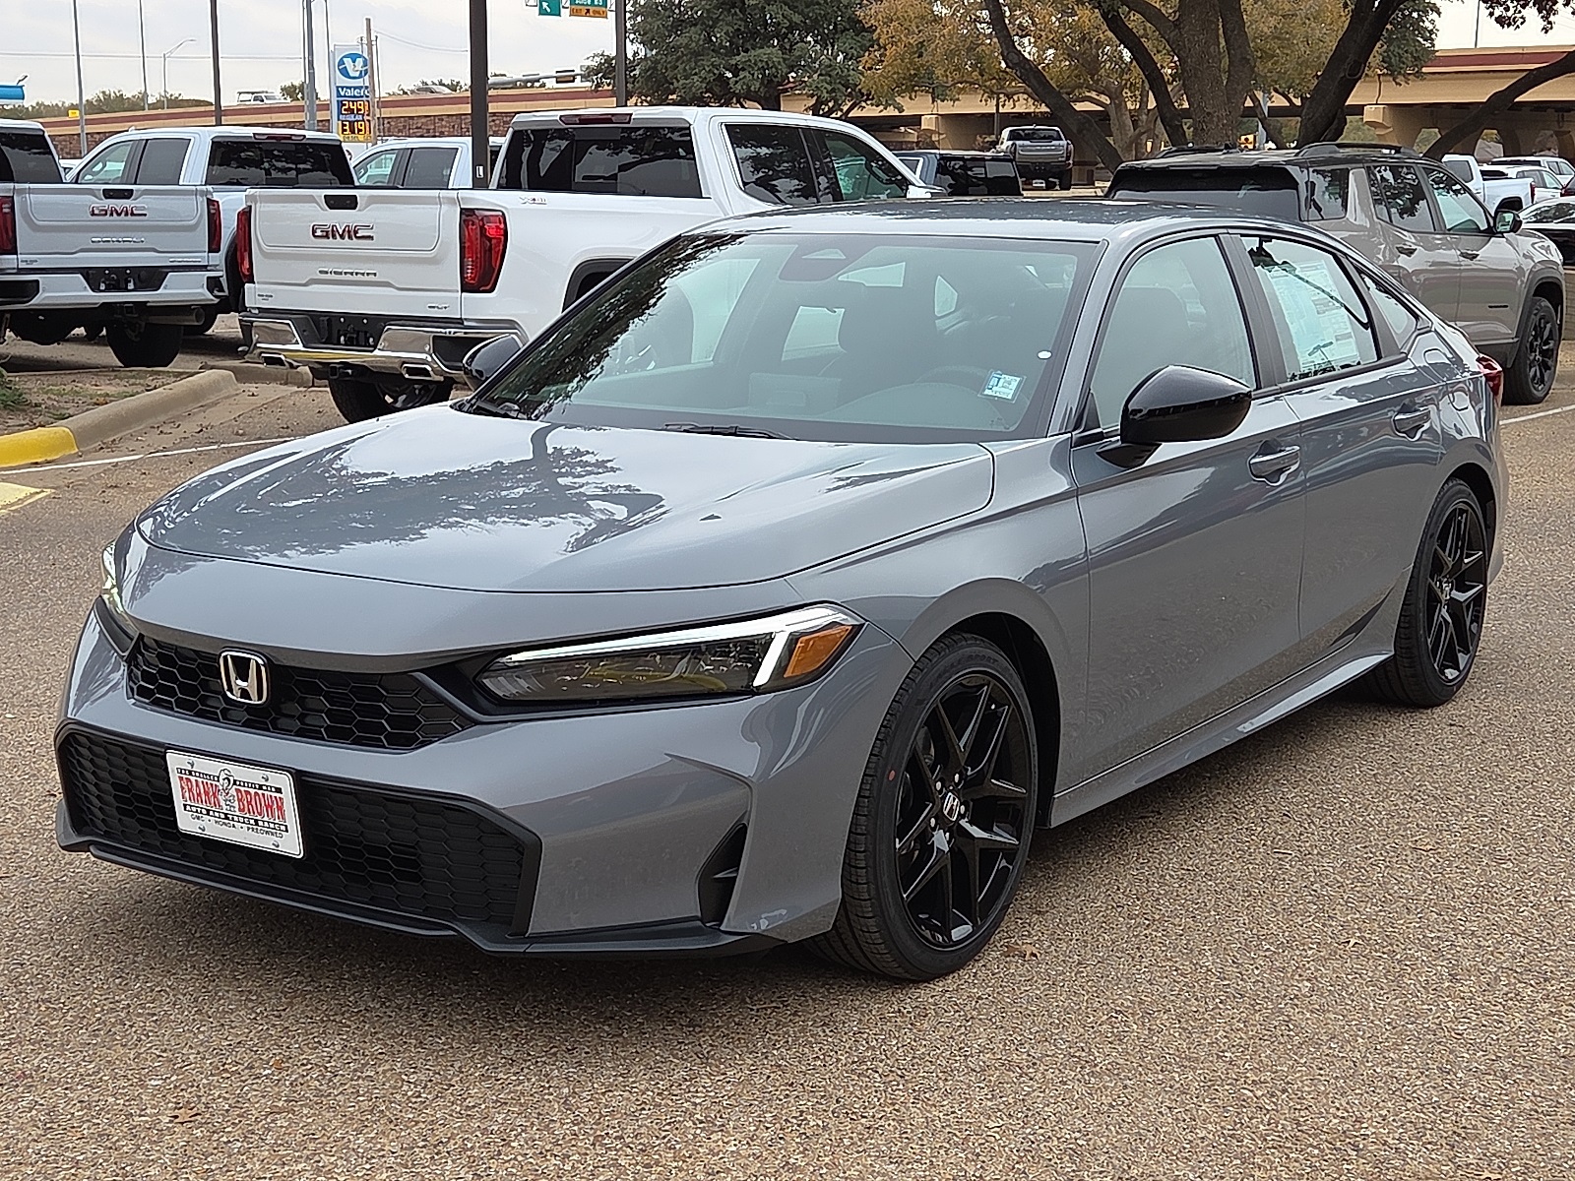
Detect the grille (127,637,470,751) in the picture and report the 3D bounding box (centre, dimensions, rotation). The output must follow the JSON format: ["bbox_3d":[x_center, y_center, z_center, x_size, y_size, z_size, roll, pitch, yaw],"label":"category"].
[{"bbox_3d":[-0.875,0.170,3.855,0.840,0.150,0.120,6,12,34],"label":"grille"}]

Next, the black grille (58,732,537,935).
[{"bbox_3d":[-0.885,0.376,3.873,1.140,0.265,0.140,6,12,34],"label":"black grille"}]

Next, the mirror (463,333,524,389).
[{"bbox_3d":[-0.765,-0.510,5.607,0.232,0.210,0.230,6,12,34],"label":"mirror"}]

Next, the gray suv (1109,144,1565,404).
[{"bbox_3d":[3.580,-2.080,15.270,1.940,1.730,4.830,7,12,38],"label":"gray suv"}]

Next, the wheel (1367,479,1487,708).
[{"bbox_3d":[1.777,-0.005,6.386,0.240,0.640,0.645,6,12,34],"label":"wheel"}]

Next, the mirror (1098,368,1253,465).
[{"bbox_3d":[0.787,-0.346,4.573,0.232,0.210,0.230,6,12,34],"label":"mirror"}]

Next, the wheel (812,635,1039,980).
[{"bbox_3d":[0.233,0.385,4.162,0.240,0.640,0.645,6,12,33],"label":"wheel"}]

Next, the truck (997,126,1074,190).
[{"bbox_3d":[7.930,-13.750,72.600,2.030,1.940,5.700,0,10,2],"label":"truck"}]

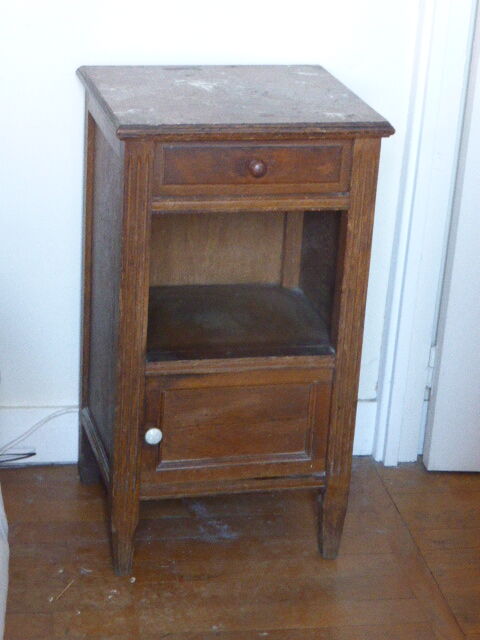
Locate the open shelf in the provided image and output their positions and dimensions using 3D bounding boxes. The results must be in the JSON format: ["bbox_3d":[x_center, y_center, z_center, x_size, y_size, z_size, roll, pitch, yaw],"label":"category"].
[{"bbox_3d":[-0.037,0.012,2.894,0.344,0.023,0.336,-2,22,-14],"label":"open shelf"}]

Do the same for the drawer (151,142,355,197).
[{"bbox_3d":[-0.011,-0.288,2.747,0.320,0.088,0.312,-2,22,-14],"label":"drawer"}]

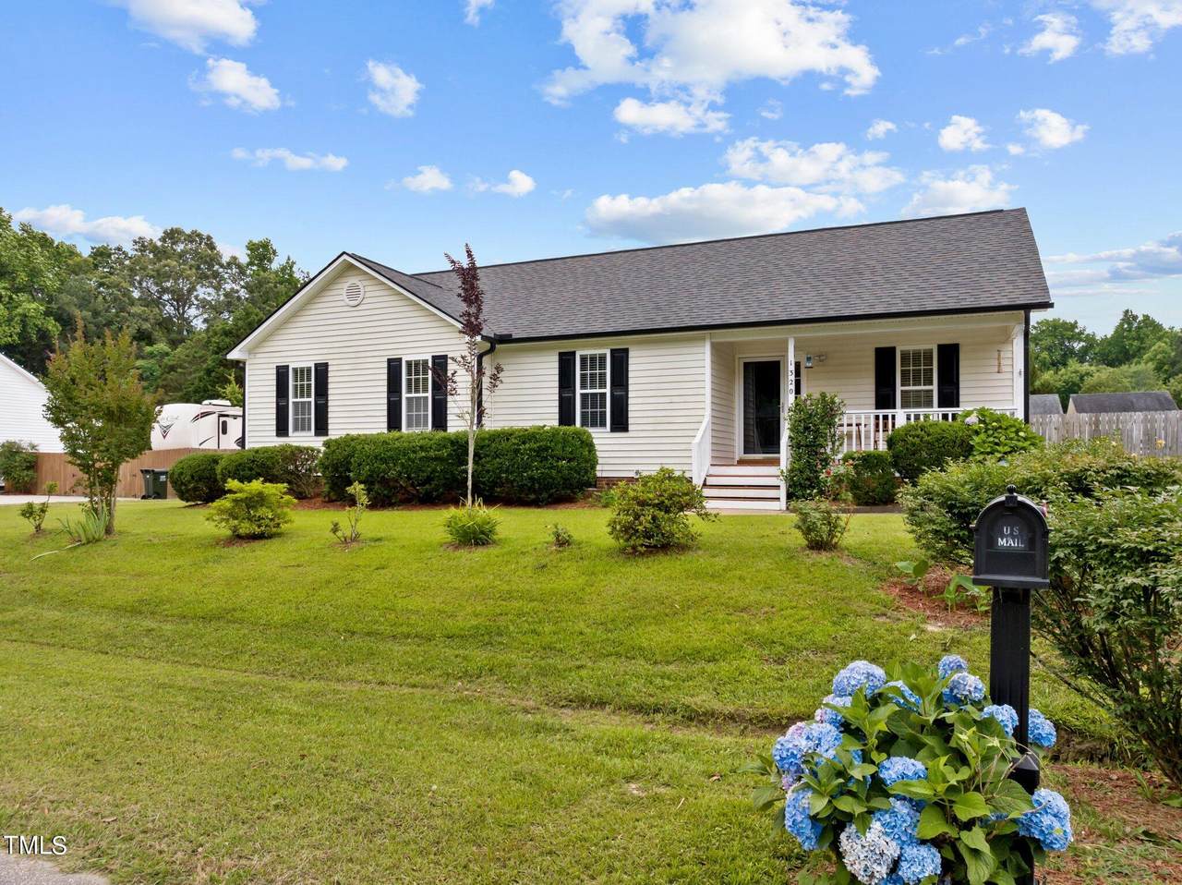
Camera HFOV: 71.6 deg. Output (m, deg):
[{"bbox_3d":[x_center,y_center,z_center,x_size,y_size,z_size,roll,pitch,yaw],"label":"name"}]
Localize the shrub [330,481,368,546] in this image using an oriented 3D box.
[{"bbox_3d":[-3.019,0.880,10.200,0.450,0.780,0.420,-1,-2,23],"label":"shrub"}]

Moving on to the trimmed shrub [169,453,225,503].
[{"bbox_3d":[-8.388,0.755,17.400,1.220,1.060,1.200,0,-1,0],"label":"trimmed shrub"}]

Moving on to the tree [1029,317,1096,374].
[{"bbox_3d":[40.060,-3.986,70.000,7.000,13.800,7.000,0,-1,0],"label":"tree"}]

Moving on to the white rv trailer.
[{"bbox_3d":[-14.700,0.360,37.800,2.500,3.900,11.000,-1,-2,23],"label":"white rv trailer"}]

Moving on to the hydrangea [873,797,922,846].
[{"bbox_3d":[0.849,1.051,2.270,0.140,0.140,0.135,0,-1,0],"label":"hydrangea"}]

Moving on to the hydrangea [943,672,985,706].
[{"bbox_3d":[1.160,0.766,2.550,0.135,0.115,0.135,-1,-2,23],"label":"hydrangea"}]

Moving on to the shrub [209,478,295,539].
[{"bbox_3d":[-5.236,1.030,12.600,1.320,0.940,1.250,0,-1,0],"label":"shrub"}]

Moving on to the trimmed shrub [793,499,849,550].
[{"bbox_3d":[2.448,0.868,8.700,0.620,0.560,0.600,-1,-2,23],"label":"trimmed shrub"}]

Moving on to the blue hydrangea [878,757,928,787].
[{"bbox_3d":[0.883,0.938,2.320,0.142,0.105,0.138,0,-1,0],"label":"blue hydrangea"}]

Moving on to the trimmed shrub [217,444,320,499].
[{"bbox_3d":[-6.779,0.630,17.200,2.200,1.200,1.300,-1,-2,23],"label":"trimmed shrub"}]

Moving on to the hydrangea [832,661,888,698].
[{"bbox_3d":[0.845,0.743,2.570,0.170,0.130,0.160,-1,-2,23],"label":"hydrangea"}]

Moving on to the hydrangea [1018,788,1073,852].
[{"bbox_3d":[1.377,1.142,2.480,0.165,0.180,0.165,-1,-2,23],"label":"hydrangea"}]

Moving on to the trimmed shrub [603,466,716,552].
[{"bbox_3d":[0.764,0.744,9.100,1.150,0.930,1.100,0,-2,0],"label":"trimmed shrub"}]

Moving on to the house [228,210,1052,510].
[{"bbox_3d":[1.287,-1.709,19.476,16.000,6.050,9.900,-1,-2,24],"label":"house"}]

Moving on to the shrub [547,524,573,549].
[{"bbox_3d":[-0.397,1.202,10.500,0.330,0.330,0.320,0,-1,0],"label":"shrub"}]

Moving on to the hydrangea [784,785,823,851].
[{"bbox_3d":[0.634,1.109,2.420,0.150,0.175,0.150,-1,-2,23],"label":"hydrangea"}]

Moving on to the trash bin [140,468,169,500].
[{"bbox_3d":[-15.718,1.497,29.500,0.660,1.100,0.780,-1,-2,23],"label":"trash bin"}]

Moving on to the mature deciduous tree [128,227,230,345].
[{"bbox_3d":[-27.189,-5.694,54.000,7.400,17.000,7.200,0,-1,0],"label":"mature deciduous tree"}]

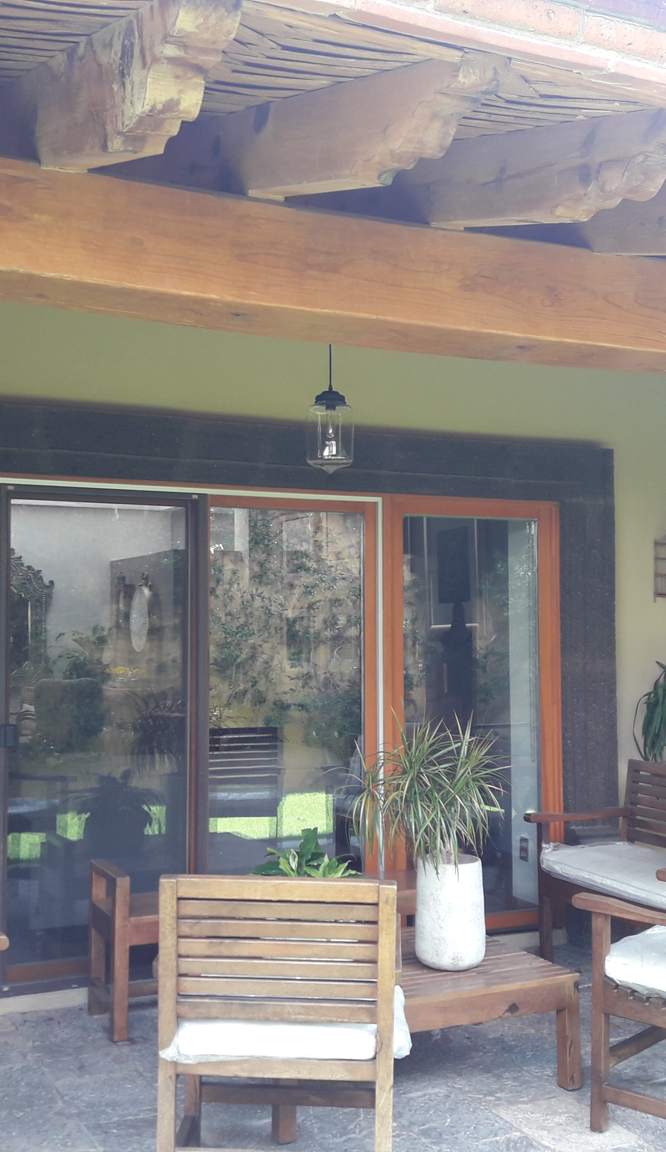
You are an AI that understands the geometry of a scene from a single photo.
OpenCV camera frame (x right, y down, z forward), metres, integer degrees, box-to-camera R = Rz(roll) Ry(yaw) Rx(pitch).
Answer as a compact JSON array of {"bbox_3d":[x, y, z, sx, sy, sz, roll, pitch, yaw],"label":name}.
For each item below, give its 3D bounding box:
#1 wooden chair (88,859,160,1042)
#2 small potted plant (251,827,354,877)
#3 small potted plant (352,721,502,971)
[{"bbox_3d":[-0.207,1.453,5.119,1.536,0.607,0.430,1,-3,-24],"label":"wooden chair"},{"bbox_3d":[-0.091,1.092,4.188,0.400,0.484,0.362,1,-3,-24],"label":"small potted plant"},{"bbox_3d":[0.330,0.937,4.409,0.512,0.828,0.475,0,-2,4],"label":"small potted plant"}]

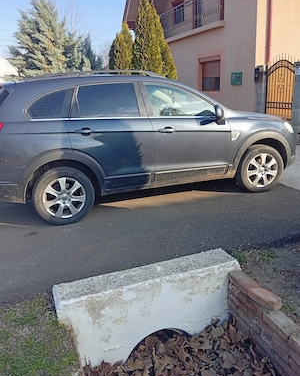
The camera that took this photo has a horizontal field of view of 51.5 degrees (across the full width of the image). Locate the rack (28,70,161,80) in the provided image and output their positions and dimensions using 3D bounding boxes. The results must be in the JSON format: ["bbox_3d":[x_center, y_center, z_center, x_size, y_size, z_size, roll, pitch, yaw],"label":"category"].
[{"bbox_3d":[-0.617,-1.352,3.747,1.660,0.120,0.090,-6,16,-15],"label":"rack"}]

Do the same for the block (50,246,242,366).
[{"bbox_3d":[0.010,1.030,2.691,1.530,0.660,0.260,-9,17,-16],"label":"block"}]

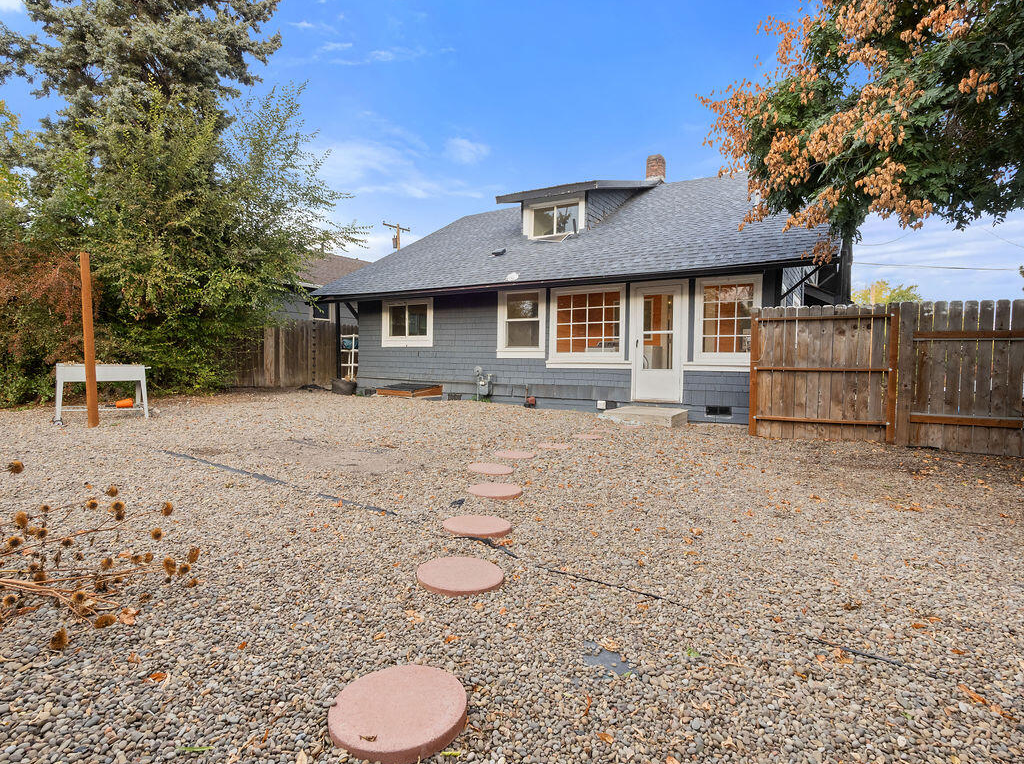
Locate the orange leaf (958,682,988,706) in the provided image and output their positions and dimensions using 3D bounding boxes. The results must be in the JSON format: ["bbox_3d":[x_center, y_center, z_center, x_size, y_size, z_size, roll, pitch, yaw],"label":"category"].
[{"bbox_3d":[1.623,1.093,1.880,0.035,0.020,0.099,0,4,-5],"label":"orange leaf"}]

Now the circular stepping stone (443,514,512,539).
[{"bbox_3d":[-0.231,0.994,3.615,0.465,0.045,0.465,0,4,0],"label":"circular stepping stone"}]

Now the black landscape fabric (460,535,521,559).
[{"bbox_3d":[-0.129,1.005,3.271,0.537,0.030,0.111,3,5,40],"label":"black landscape fabric"}]

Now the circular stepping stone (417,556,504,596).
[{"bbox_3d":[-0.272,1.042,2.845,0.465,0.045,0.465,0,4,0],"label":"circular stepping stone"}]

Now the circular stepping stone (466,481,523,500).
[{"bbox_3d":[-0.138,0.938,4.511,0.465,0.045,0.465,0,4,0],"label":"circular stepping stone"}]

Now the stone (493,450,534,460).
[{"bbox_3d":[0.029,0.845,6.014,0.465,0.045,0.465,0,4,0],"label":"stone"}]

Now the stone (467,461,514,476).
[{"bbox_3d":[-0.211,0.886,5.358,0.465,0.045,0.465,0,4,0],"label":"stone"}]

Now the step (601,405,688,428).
[{"bbox_3d":[2.321,0.592,9.237,1.130,0.185,1.000,2,4,30],"label":"step"}]

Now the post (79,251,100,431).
[{"bbox_3d":[-6.127,-0.594,7.724,0.100,2.521,0.100,2,4,30],"label":"post"}]

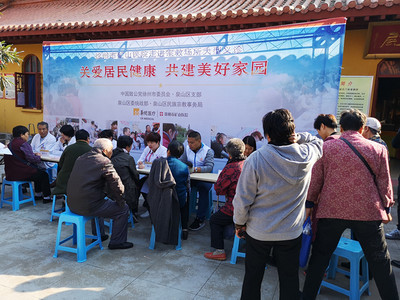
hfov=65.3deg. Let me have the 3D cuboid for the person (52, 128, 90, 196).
[{"bbox_3d":[-1.748,0.341,4.471,0.530,1.280,0.750,6,7,25],"label":"person"}]

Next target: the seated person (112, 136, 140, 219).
[{"bbox_3d":[-1.031,0.417,4.274,0.470,1.240,0.720,6,7,28],"label":"seated person"}]

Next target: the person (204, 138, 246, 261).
[{"bbox_3d":[0.395,0.536,3.291,0.630,1.251,0.492,7,8,41],"label":"person"}]

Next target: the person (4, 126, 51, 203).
[{"bbox_3d":[-2.716,0.258,4.950,0.470,1.250,0.750,6,7,30],"label":"person"}]

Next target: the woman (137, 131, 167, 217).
[{"bbox_3d":[-0.761,0.340,4.829,0.512,1.251,0.739,5,6,25],"label":"woman"}]

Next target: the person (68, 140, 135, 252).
[{"bbox_3d":[-1.130,0.480,3.468,0.670,1.221,0.532,-2,7,-37],"label":"person"}]

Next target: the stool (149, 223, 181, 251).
[{"bbox_3d":[-0.394,0.898,3.731,0.360,0.460,0.360,2,6,-4],"label":"stool"}]

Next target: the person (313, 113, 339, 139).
[{"bbox_3d":[1.138,0.437,2.961,0.394,1.566,0.473,5,7,28],"label":"person"}]

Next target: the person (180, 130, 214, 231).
[{"bbox_3d":[-0.053,0.383,4.544,0.542,1.271,0.739,4,6,19],"label":"person"}]

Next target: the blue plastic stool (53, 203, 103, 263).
[{"bbox_3d":[-1.301,0.894,3.369,0.360,0.460,0.360,4,6,16],"label":"blue plastic stool"}]

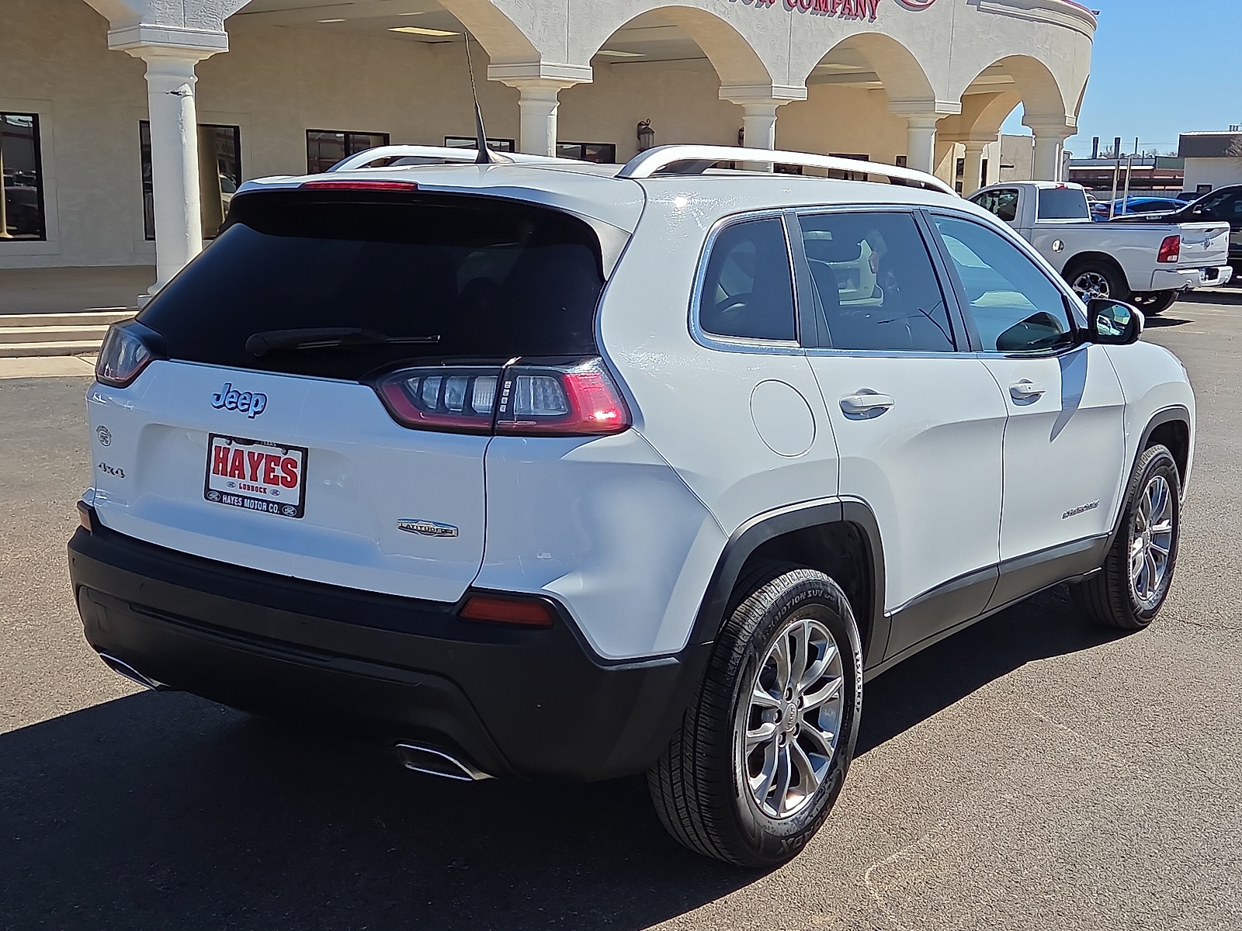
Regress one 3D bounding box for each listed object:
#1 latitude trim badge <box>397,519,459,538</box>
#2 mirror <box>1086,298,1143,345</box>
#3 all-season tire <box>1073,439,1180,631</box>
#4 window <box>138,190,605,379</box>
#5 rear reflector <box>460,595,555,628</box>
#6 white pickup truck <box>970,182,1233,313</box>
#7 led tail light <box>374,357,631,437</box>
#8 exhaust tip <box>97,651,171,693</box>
[{"bbox_3d":[-0.386,0.127,3.005,0.155,0.036,0.010,7,6,28],"label":"latitude trim badge"},{"bbox_3d":[1.575,-0.455,4.804,0.200,0.155,0.140,8,12,36],"label":"mirror"},{"bbox_3d":[1.932,0.259,5.778,0.230,0.720,0.720,7,11,35],"label":"all-season tire"},{"bbox_3d":[-0.661,-0.378,3.411,1.380,0.466,0.141,8,-24,36],"label":"window"},{"bbox_3d":[-0.226,0.283,2.953,0.205,0.055,0.035,4,-2,16],"label":"rear reflector"},{"bbox_3d":[6.246,-3.259,22.523,2.030,1.910,5.330,-9,13,-44],"label":"white pickup truck"},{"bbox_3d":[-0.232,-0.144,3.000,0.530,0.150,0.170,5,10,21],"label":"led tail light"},{"bbox_3d":[-1.185,0.505,3.738,0.230,0.065,0.120,8,12,36],"label":"exhaust tip"}]

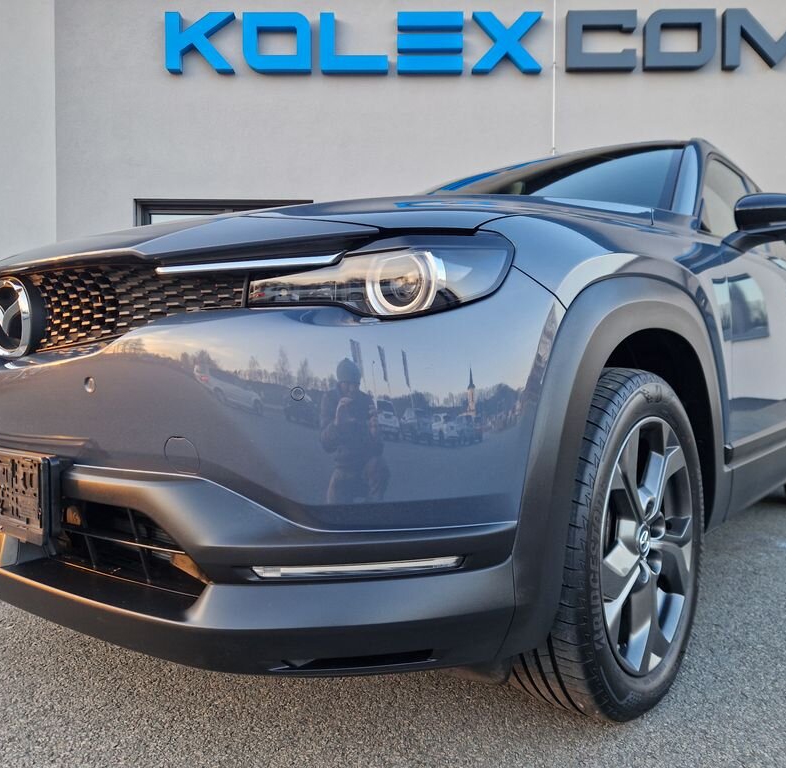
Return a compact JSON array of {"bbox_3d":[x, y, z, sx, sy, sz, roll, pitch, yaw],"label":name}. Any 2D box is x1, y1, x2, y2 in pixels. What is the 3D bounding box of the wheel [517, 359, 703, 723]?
[{"bbox_3d":[0.444,0.307,1.416,0.220,0.690,0.690,0,1,40],"label":"wheel"}]

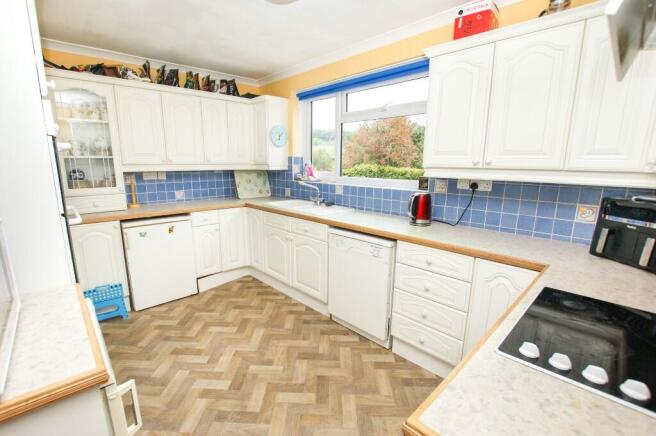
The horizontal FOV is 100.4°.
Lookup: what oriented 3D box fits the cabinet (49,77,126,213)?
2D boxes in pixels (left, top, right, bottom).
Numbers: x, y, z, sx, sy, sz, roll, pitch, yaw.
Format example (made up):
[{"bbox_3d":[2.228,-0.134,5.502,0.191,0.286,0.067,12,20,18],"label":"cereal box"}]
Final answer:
[{"bbox_3d":[-2.233,-0.634,2.528,0.320,1.143,0.469,11,15,44],"label":"cabinet"}]

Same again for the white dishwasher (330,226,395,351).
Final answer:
[{"bbox_3d":[0.445,0.495,2.368,0.610,0.830,0.590,11,15,44],"label":"white dishwasher"}]

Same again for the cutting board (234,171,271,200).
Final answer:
[{"bbox_3d":[-1.040,-0.485,3.784,0.410,0.430,0.020,-7,-9,-35],"label":"cutting board"}]

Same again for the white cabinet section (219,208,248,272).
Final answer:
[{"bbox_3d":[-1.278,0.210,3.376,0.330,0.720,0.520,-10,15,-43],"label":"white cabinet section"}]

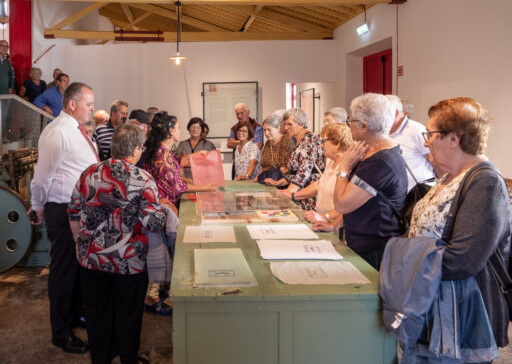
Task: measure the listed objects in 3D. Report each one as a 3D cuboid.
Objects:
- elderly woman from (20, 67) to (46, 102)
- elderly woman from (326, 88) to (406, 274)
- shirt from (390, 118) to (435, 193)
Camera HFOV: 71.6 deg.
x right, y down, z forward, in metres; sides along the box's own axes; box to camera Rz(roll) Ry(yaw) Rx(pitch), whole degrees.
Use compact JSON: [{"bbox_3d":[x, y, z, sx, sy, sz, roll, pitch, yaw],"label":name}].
[{"bbox_3d":[-3.573,-1.052,5.700,0.460,1.550,0.320,-6,9,-38],"label":"elderly woman"},{"bbox_3d":[0.570,0.357,1.800,0.400,1.610,0.460,2,7,18],"label":"elderly woman"},{"bbox_3d":[0.948,-0.086,2.250,0.360,0.660,0.480,1,7,12],"label":"shirt"}]

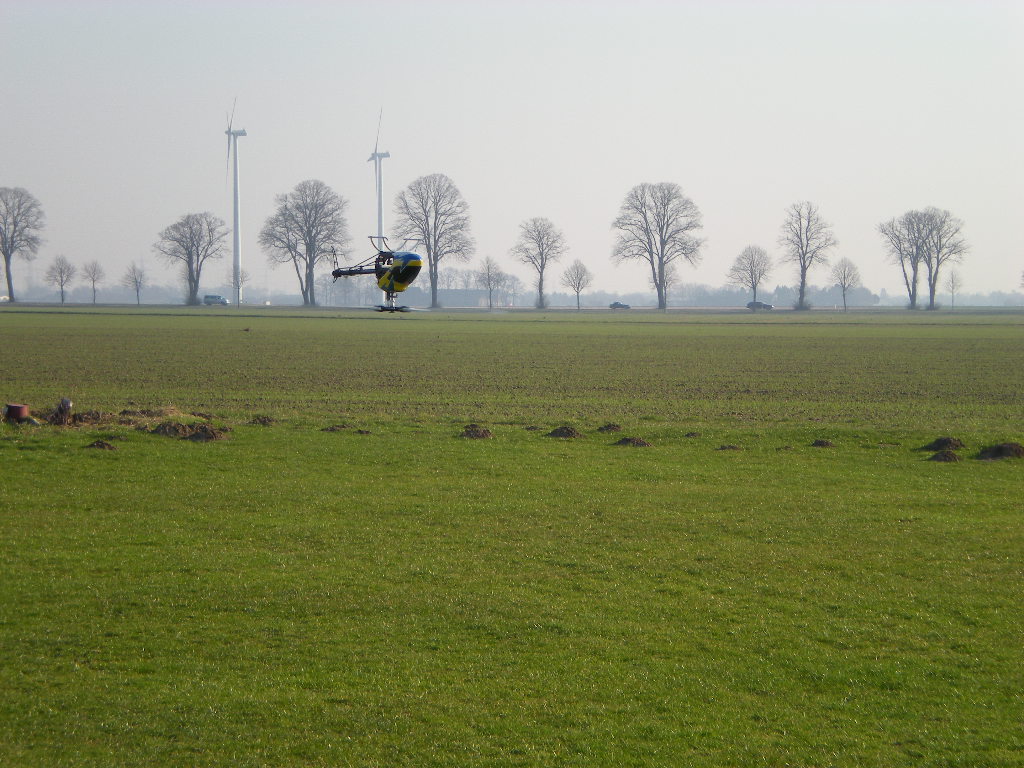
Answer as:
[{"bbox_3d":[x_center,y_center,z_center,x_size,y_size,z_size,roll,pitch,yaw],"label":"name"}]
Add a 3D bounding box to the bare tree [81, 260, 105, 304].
[{"bbox_3d":[-82.050,-19.860,660.000,4.600,8.610,4.460,0,1,0],"label":"bare tree"}]

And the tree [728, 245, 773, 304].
[{"bbox_3d":[43.190,-19.240,612.000,8.170,11.800,7.920,0,1,0],"label":"tree"}]

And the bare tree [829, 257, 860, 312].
[{"bbox_3d":[59.640,-17.820,604.000,5.550,9.670,5.390,0,1,0],"label":"bare tree"}]

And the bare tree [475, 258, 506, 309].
[{"bbox_3d":[-3.960,-19.050,636.000,5.660,9.810,5.490,0,1,0],"label":"bare tree"}]

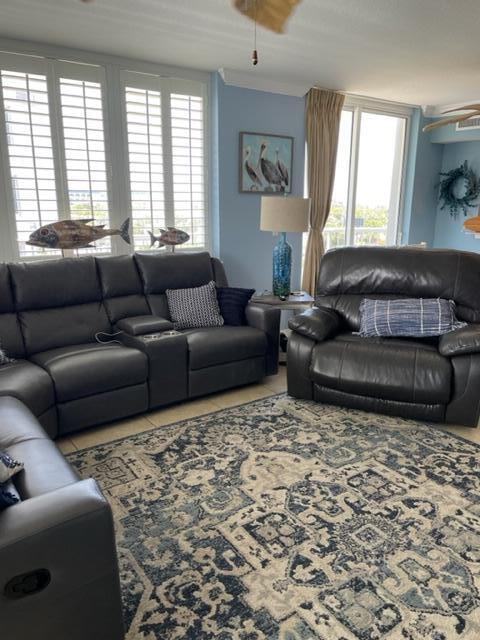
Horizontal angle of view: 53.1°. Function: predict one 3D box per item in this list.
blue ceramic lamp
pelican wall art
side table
[{"bbox_3d":[0.398,-0.665,4.334,0.431,0.911,0.431,0,14,0],"label":"blue ceramic lamp"},{"bbox_3d":[0.253,-1.498,4.639,0.658,0.558,0.040,-10,18,-34],"label":"pelican wall art"},{"bbox_3d":[0.350,0.085,4.439,0.497,0.594,0.497,-3,15,-12],"label":"side table"}]

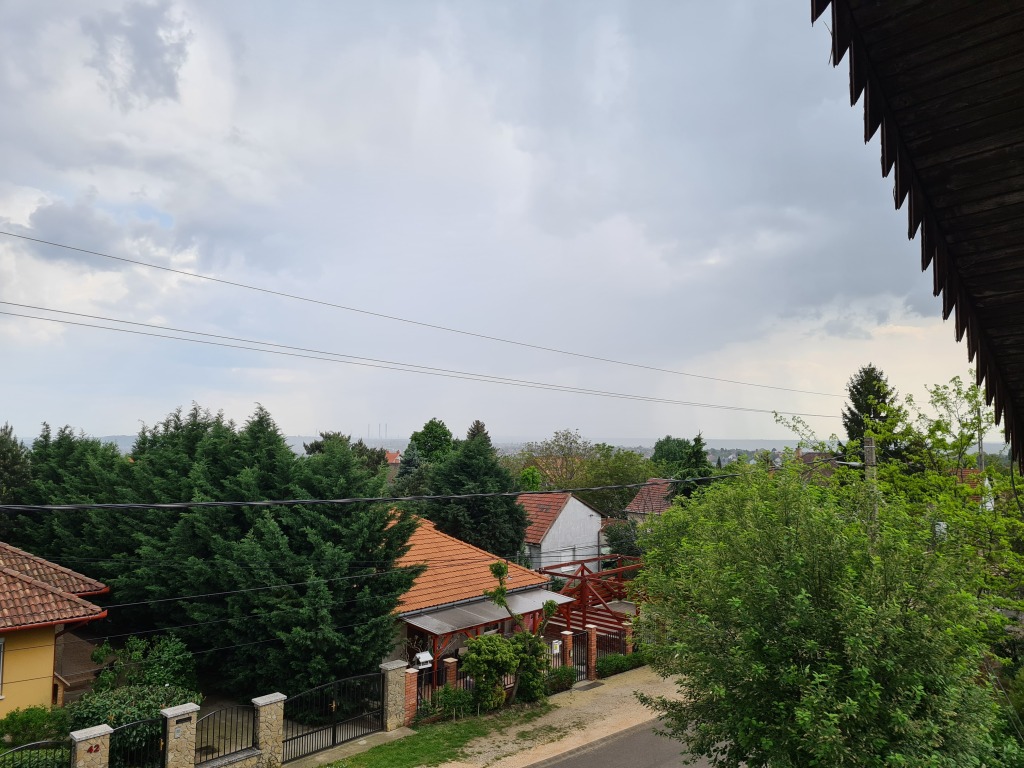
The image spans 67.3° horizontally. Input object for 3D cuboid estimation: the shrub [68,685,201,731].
[{"bbox_3d":[-9.149,8.076,18.570,2.100,1.300,2.900,-4,-6,43],"label":"shrub"}]

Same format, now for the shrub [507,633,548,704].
[{"bbox_3d":[0.547,8.998,24.542,1.200,2.050,1.300,0,-4,0],"label":"shrub"}]

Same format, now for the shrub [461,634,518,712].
[{"bbox_3d":[-0.687,8.738,23.247,1.550,2.100,1.700,0,-4,0],"label":"shrub"}]

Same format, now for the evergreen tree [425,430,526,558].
[{"bbox_3d":[-1.939,7.427,42.000,5.200,9.700,5.400,0,-4,0],"label":"evergreen tree"}]

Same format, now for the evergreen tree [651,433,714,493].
[{"bbox_3d":[13.457,9.089,60.000,4.900,10.200,4.900,-4,-6,42],"label":"evergreen tree"}]

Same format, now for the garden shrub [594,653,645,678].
[{"bbox_3d":[4.072,10.412,28.600,0.650,0.650,2.800,-4,-6,42],"label":"garden shrub"}]

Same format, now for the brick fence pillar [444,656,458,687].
[{"bbox_3d":[-1.792,8.918,22.600,0.300,1.580,0.310,-4,-6,42],"label":"brick fence pillar"}]

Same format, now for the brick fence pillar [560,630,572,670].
[{"bbox_3d":[1.911,9.450,26.481,0.310,1.800,0.310,-4,-6,43],"label":"brick fence pillar"}]

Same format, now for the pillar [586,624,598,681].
[{"bbox_3d":[2.868,9.590,27.468,0.310,1.880,0.310,-4,-6,43],"label":"pillar"}]

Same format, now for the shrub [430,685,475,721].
[{"bbox_3d":[-1.694,9.181,22.237,0.900,0.850,1.400,-4,-6,43],"label":"shrub"}]

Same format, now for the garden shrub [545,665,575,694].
[{"bbox_3d":[1.620,9.884,25.763,0.700,0.720,1.400,-4,-6,43],"label":"garden shrub"}]

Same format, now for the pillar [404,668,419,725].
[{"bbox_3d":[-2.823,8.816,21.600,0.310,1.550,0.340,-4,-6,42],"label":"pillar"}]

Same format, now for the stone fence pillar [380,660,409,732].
[{"bbox_3d":[-3.250,8.599,21.150,0.400,1.690,0.650,-4,-6,42],"label":"stone fence pillar"}]

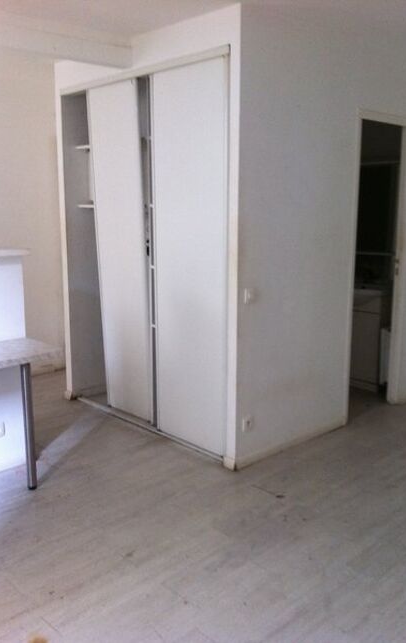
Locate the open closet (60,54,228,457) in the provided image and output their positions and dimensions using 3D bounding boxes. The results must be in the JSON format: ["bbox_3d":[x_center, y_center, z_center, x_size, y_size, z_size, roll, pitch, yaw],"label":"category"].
[{"bbox_3d":[-0.220,-0.429,4.455,0.600,2.310,1.710,-9,14,-41],"label":"open closet"}]

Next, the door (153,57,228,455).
[{"bbox_3d":[-0.078,-0.336,3.929,0.035,2.275,0.670,-9,14,-41],"label":"door"}]

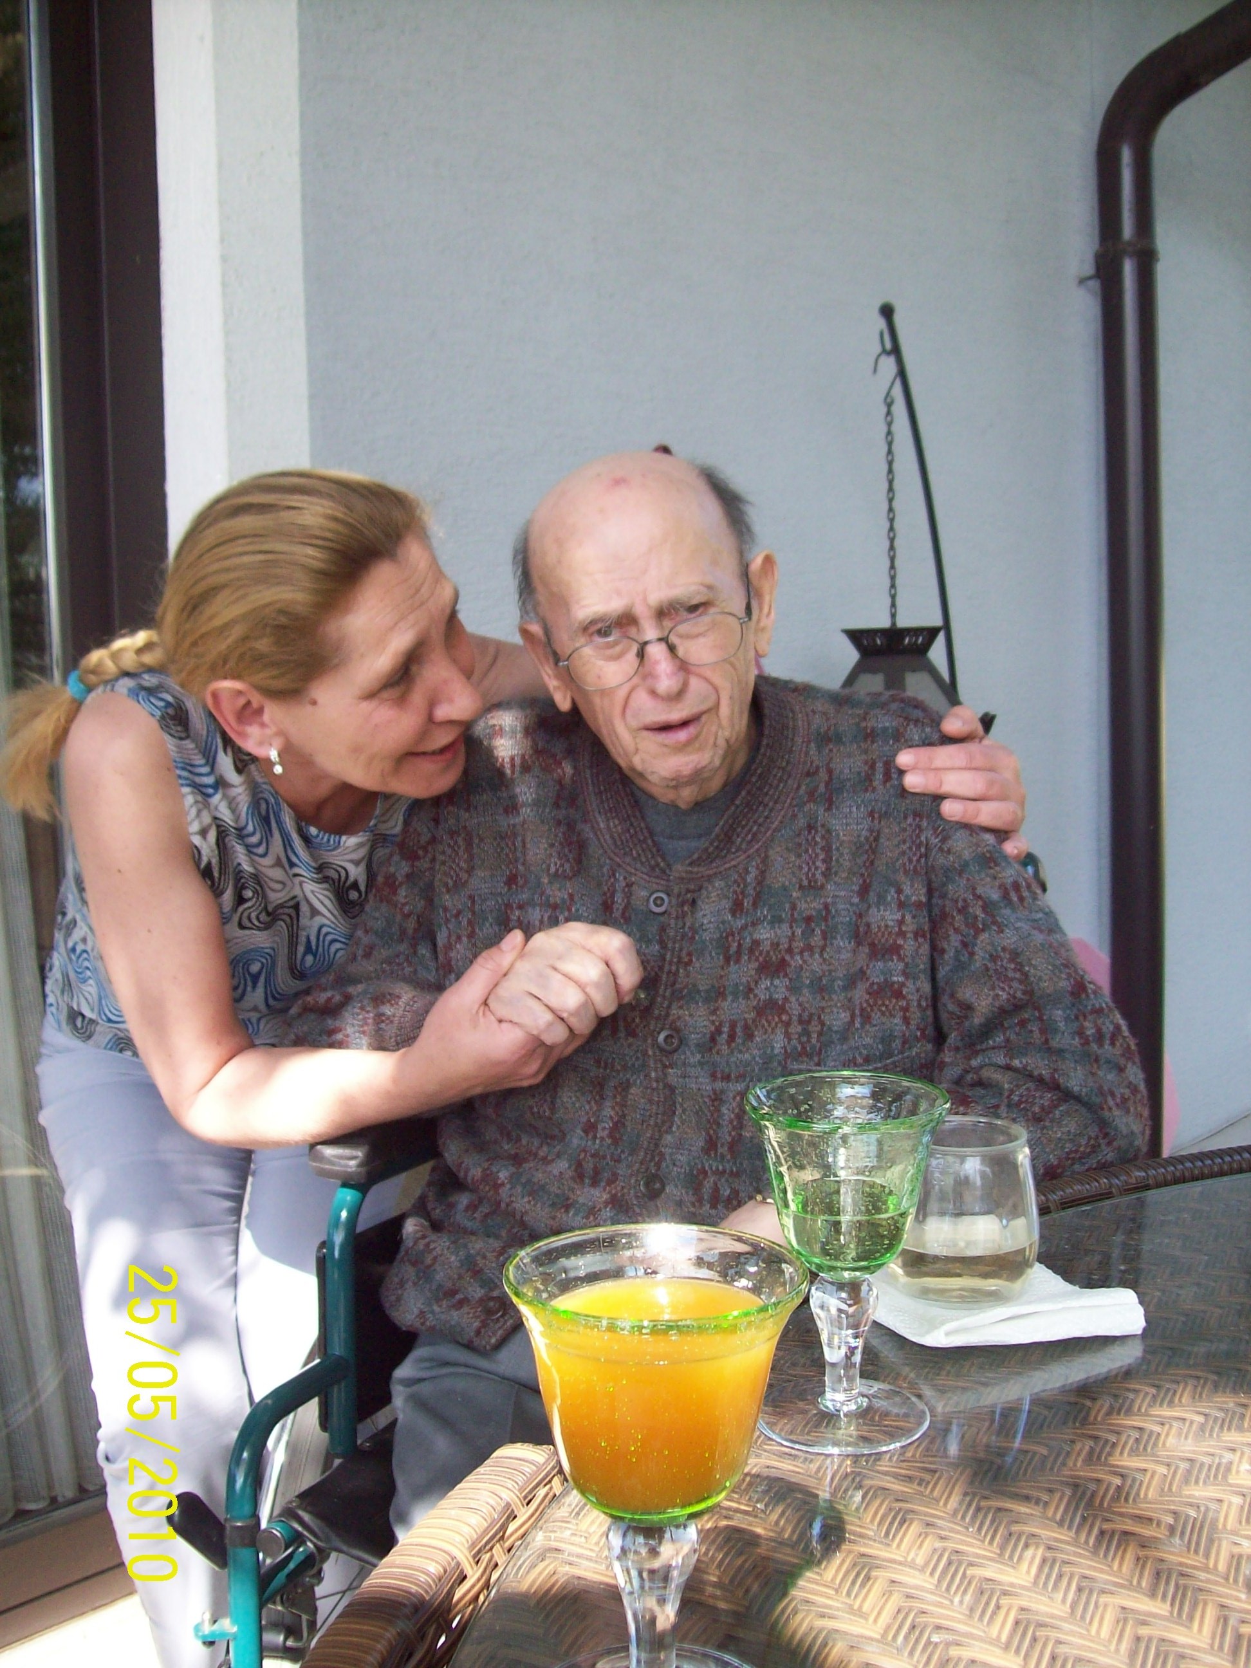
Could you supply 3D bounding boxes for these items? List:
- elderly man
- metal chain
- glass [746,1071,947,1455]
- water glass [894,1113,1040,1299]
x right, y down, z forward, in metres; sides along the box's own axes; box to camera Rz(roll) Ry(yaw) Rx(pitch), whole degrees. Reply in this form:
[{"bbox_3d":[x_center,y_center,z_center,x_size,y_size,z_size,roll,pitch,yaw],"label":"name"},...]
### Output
[{"bbox_3d":[0.072,0.296,1.191,0.620,1.140,0.700,0,7,12],"label":"elderly man"},{"bbox_3d":[0.376,-0.472,2.450,0.020,0.359,0.015,-1,7,0],"label":"metal chain"},{"bbox_3d":[0.106,0.207,0.843,0.097,0.158,0.097,-1,7,0],"label":"glass"},{"bbox_3d":[0.196,0.216,0.999,0.086,0.089,0.086,-1,7,0],"label":"water glass"}]

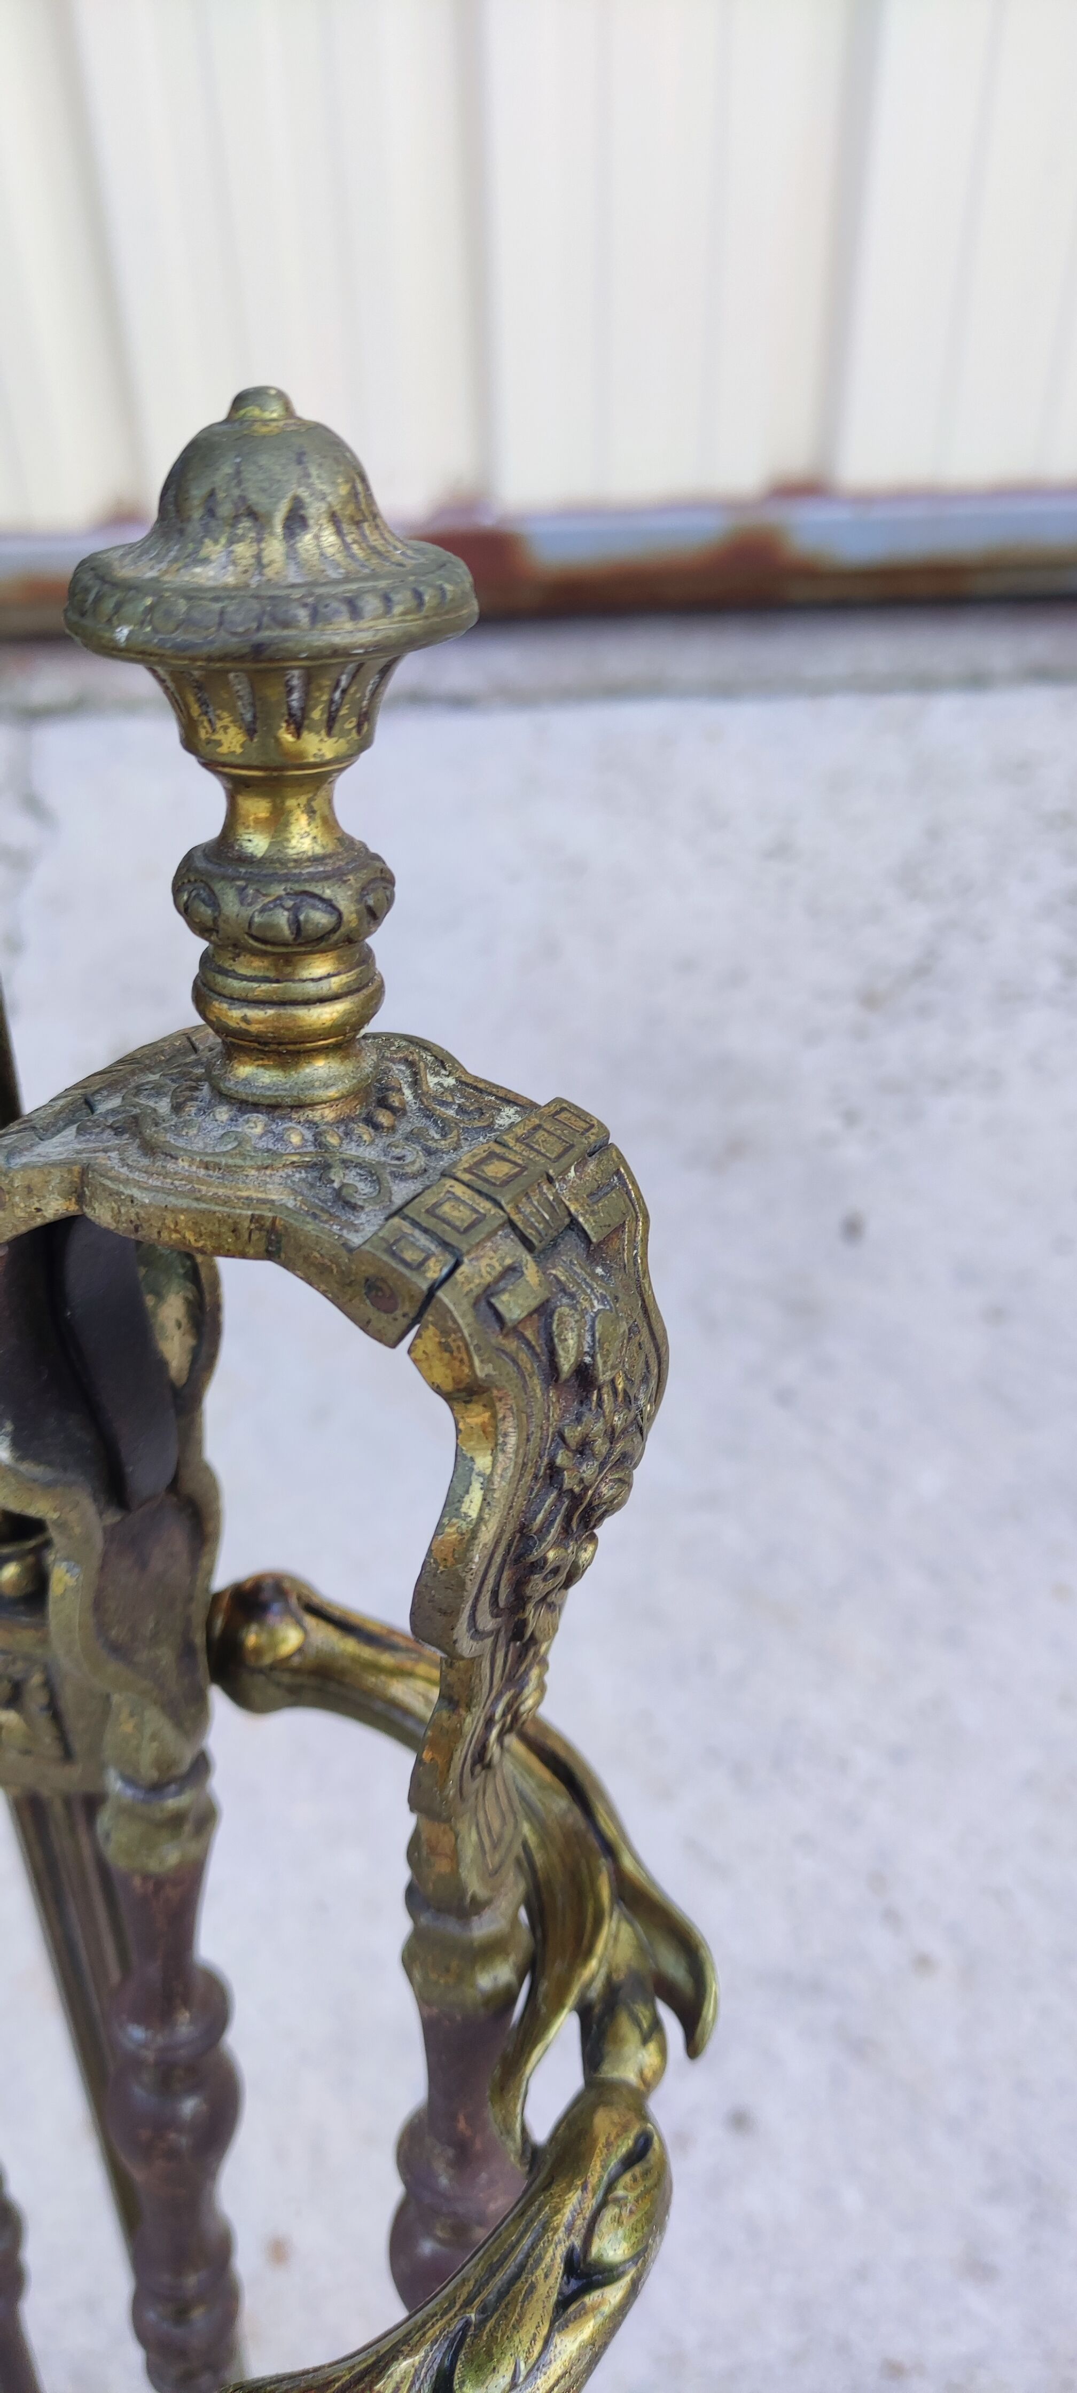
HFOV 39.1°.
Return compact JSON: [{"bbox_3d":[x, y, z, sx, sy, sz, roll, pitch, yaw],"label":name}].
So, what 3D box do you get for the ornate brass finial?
[{"bbox_3d":[-0.035,-0.057,0.203,0.051,0.090,0.051,4,34,0],"label":"ornate brass finial"}]

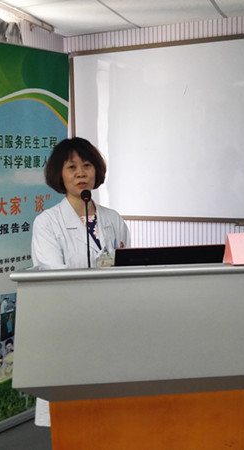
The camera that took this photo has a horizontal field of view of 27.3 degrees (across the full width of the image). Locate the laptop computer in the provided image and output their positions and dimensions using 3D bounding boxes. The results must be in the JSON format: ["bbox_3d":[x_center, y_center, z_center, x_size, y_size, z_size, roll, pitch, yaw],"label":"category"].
[{"bbox_3d":[0.128,0.153,1.660,0.350,0.210,0.250,-3,7,-12],"label":"laptop computer"}]

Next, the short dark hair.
[{"bbox_3d":[-0.183,-0.234,1.980,0.230,0.226,0.220,-3,7,-14],"label":"short dark hair"}]

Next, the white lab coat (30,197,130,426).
[{"bbox_3d":[-0.166,0.332,1.974,0.410,0.894,0.290,-3,7,-18],"label":"white lab coat"}]

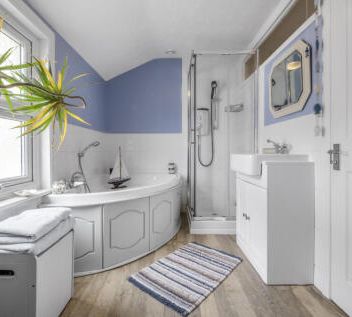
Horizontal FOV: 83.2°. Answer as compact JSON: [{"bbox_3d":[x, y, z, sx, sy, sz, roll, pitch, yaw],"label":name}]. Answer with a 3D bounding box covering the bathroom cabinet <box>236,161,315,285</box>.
[{"bbox_3d":[0.716,0.412,1.662,0.443,0.876,0.618,0,2,0],"label":"bathroom cabinet"}]

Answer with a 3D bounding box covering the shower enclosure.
[{"bbox_3d":[0.536,-0.167,2.528,0.747,1.980,0.740,0,2,0],"label":"shower enclosure"}]

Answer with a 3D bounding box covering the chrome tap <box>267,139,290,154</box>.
[{"bbox_3d":[0.835,-0.094,1.633,0.160,0.125,0.120,0,2,0],"label":"chrome tap"}]

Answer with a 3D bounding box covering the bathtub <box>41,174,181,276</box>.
[{"bbox_3d":[-0.480,0.545,2.157,1.100,0.580,1.480,0,2,0],"label":"bathtub"}]

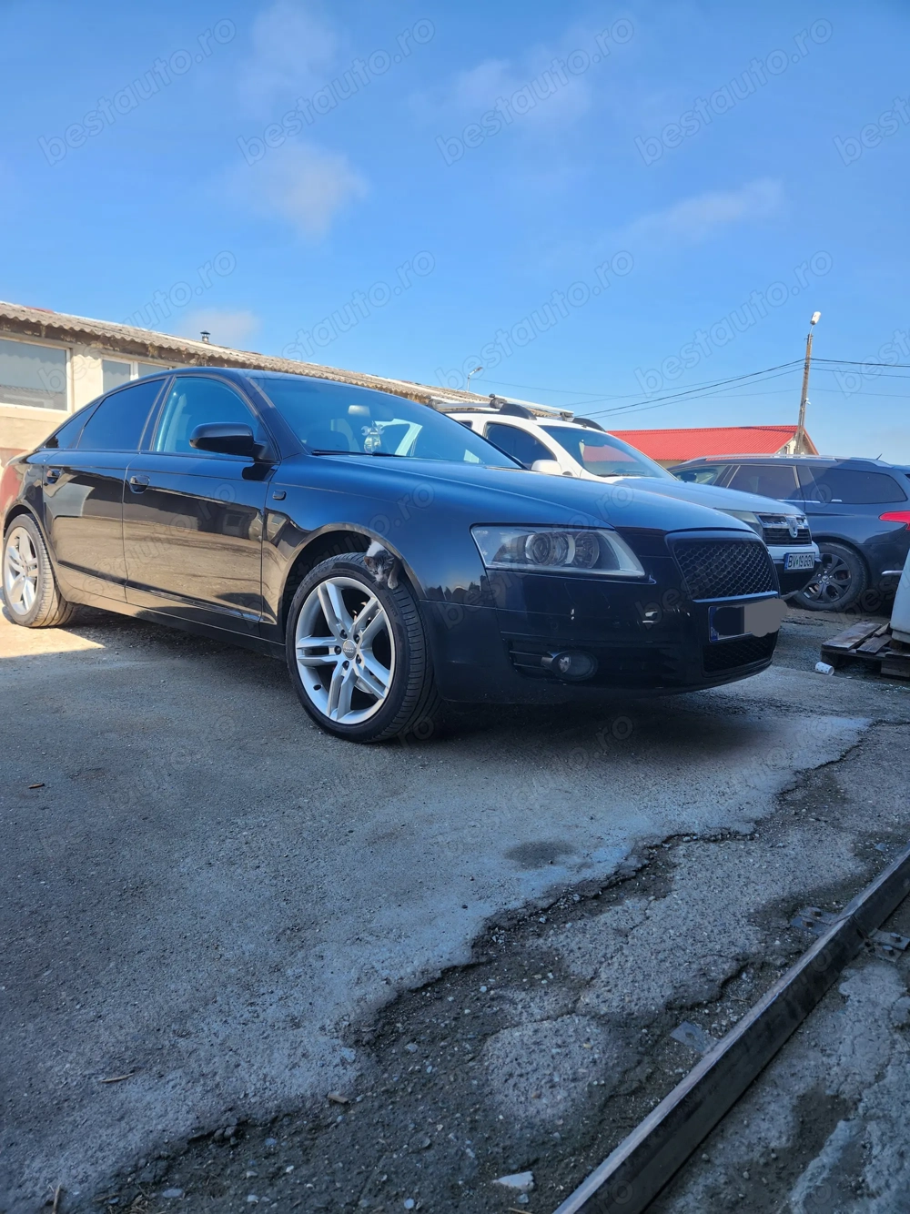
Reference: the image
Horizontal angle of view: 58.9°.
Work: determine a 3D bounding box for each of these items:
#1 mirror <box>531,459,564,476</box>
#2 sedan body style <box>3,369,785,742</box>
[{"bbox_3d":[0.686,-1.012,5.970,0.140,0.165,0.235,10,10,42],"label":"mirror"},{"bbox_3d":[-0.835,-0.488,4.306,4.916,1.455,1.900,9,9,41],"label":"sedan body style"}]

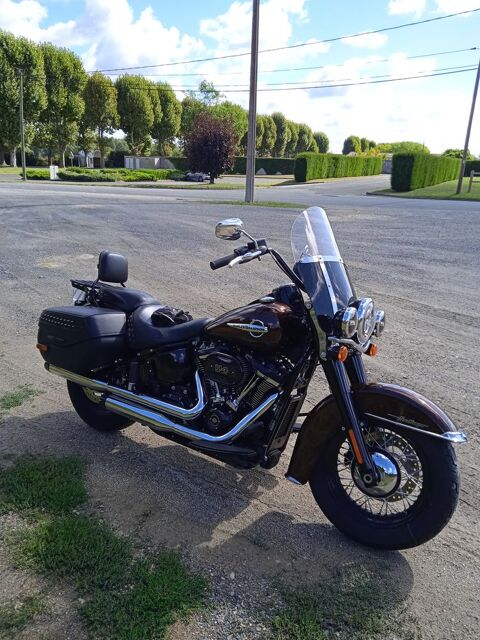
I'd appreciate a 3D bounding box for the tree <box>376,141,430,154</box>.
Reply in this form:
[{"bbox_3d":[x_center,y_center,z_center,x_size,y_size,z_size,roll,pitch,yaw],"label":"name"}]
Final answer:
[{"bbox_3d":[25.465,-25.522,80.879,8.260,4.750,8.260,1,17,0],"label":"tree"}]

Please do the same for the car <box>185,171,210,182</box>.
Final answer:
[{"bbox_3d":[-3.724,-12.333,43.317,1.750,1.450,4.200,-12,21,-37],"label":"car"}]

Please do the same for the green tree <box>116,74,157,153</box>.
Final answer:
[{"bbox_3d":[-15.069,-28.668,75.012,5.950,12.620,5.950,1,17,0],"label":"green tree"}]

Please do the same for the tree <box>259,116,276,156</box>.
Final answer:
[{"bbox_3d":[5.933,-39.797,115.356,4.196,11.176,4.196,1,17,0],"label":"tree"}]

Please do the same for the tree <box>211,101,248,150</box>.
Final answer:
[{"bbox_3d":[-2.028,-34.360,96.152,7.021,11.859,7.021,1,17,0],"label":"tree"}]

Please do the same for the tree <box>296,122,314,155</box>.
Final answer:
[{"bbox_3d":[17.646,-48.028,142.047,5.016,11.541,5.016,1,17,0],"label":"tree"}]

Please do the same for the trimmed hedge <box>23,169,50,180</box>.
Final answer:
[{"bbox_3d":[-13.877,-10.099,35.836,1.996,0.780,1.300,1,17,0],"label":"trimmed hedge"}]

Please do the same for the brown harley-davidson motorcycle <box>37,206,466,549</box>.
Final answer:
[{"bbox_3d":[-0.075,0.128,2.430,2.370,1.350,0.920,12,20,31],"label":"brown harley-davidson motorcycle"}]

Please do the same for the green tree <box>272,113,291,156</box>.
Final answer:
[{"bbox_3d":[9.205,-41.964,120.946,4.655,12.131,4.655,1,17,0],"label":"green tree"}]

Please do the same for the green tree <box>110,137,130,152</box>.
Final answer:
[{"bbox_3d":[-23.182,-32.623,100.012,4.450,5.700,4.450,1,17,0],"label":"green tree"}]

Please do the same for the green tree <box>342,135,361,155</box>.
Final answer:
[{"bbox_3d":[33.356,-51.144,156.688,5.421,9.424,5.421,1,17,0],"label":"green tree"}]

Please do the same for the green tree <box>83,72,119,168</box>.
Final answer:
[{"bbox_3d":[-18.572,-26.888,70.303,5.136,12.261,5.136,1,17,0],"label":"green tree"}]

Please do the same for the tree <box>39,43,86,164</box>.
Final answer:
[{"bbox_3d":[-21.330,-25.662,62.387,5.910,14.010,5.910,1,17,0],"label":"tree"}]

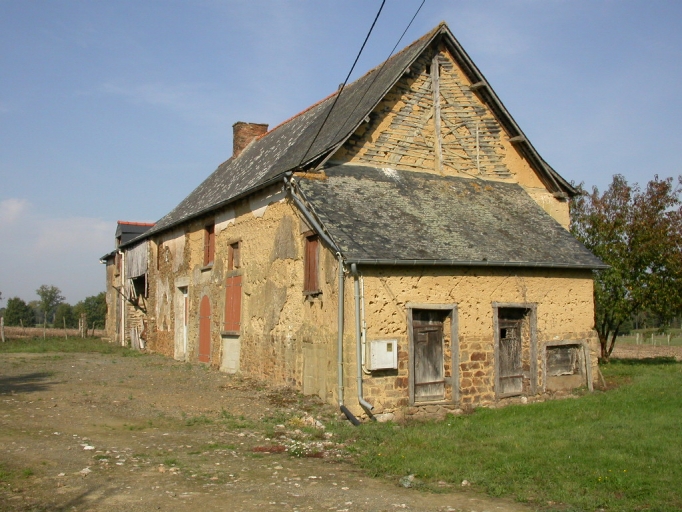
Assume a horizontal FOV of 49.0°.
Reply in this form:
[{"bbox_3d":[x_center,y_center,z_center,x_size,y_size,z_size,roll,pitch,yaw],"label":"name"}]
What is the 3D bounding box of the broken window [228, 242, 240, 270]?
[{"bbox_3d":[-2.657,0.027,18.997,0.100,0.689,0.800,3,-6,-28],"label":"broken window"}]

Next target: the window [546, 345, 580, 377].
[{"bbox_3d":[4.639,2.200,15.749,0.868,0.655,0.080,3,-6,-27],"label":"window"}]

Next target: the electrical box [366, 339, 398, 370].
[{"bbox_3d":[0.739,1.777,13.537,0.549,0.517,0.180,3,-6,-27],"label":"electrical box"}]

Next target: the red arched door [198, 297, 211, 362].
[{"bbox_3d":[-3.714,2.021,20.726,0.080,1.856,0.964,3,-6,-28],"label":"red arched door"}]

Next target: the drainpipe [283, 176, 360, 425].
[{"bbox_3d":[-0.426,0.598,14.044,0.400,4.765,2.537,3,-6,-28],"label":"drainpipe"}]

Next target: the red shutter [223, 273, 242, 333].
[{"bbox_3d":[-2.655,1.196,18.698,0.060,1.370,1.182,3,-6,-28],"label":"red shutter"}]

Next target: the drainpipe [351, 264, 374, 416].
[{"bbox_3d":[0.339,1.418,13.271,0.481,2.590,0.330,3,-6,-27],"label":"drainpipe"}]

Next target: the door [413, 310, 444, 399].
[{"bbox_3d":[1.630,1.916,14.390,0.808,1.732,0.080,3,-6,-27],"label":"door"}]

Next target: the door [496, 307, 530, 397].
[{"bbox_3d":[3.465,1.979,15.255,0.706,1.774,0.080,3,-6,-27],"label":"door"}]

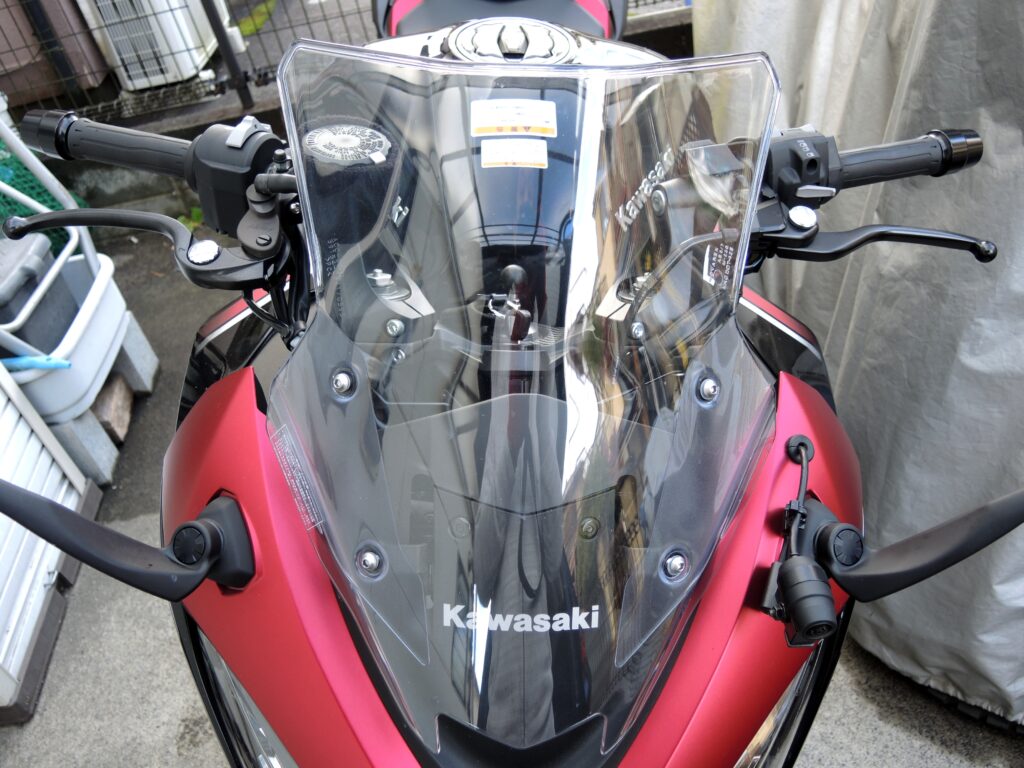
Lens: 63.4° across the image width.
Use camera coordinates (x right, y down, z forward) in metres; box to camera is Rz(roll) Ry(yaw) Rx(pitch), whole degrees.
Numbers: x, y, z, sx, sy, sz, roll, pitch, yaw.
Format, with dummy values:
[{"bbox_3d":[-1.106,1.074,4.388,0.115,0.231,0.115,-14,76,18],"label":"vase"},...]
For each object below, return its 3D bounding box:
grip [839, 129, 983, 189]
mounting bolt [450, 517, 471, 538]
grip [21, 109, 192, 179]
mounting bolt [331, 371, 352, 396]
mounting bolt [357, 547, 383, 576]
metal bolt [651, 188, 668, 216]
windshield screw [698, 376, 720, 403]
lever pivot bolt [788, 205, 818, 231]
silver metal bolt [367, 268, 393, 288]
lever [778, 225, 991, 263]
[{"bbox_3d":[0.342,-0.193,0.710,0.150,0.039,0.039,-11,41,-14],"label":"grip"},{"bbox_3d":[-0.034,0.094,0.540,0.013,0.006,0.013,0,78,-3],"label":"mounting bolt"},{"bbox_3d":[-0.347,-0.205,0.709,0.172,0.039,0.039,13,42,13],"label":"grip"},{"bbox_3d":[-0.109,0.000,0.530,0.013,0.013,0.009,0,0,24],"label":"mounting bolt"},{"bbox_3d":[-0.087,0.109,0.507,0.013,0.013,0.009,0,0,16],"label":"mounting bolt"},{"bbox_3d":[0.115,-0.141,0.645,0.008,0.021,0.021,-12,4,-19],"label":"metal bolt"},{"bbox_3d":[0.126,0.003,0.530,0.013,0.013,0.009,0,0,-24],"label":"windshield screw"},{"bbox_3d":[0.231,-0.132,0.657,0.022,0.010,0.022,4,58,-3],"label":"lever pivot bolt"},{"bbox_3d":[-0.108,-0.086,0.675,0.020,0.016,0.020,0,15,0],"label":"silver metal bolt"},{"bbox_3d":[0.300,-0.112,0.664,0.205,0.018,0.036,-2,58,-14],"label":"lever"}]

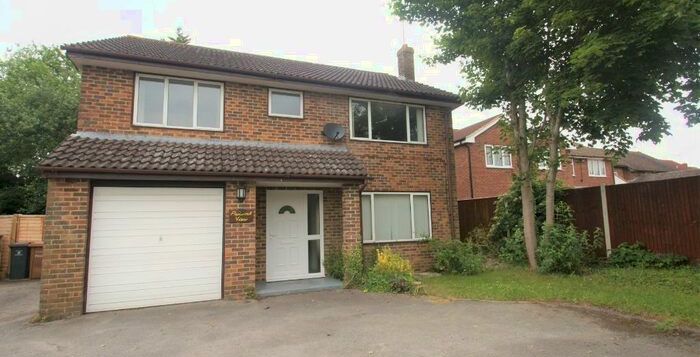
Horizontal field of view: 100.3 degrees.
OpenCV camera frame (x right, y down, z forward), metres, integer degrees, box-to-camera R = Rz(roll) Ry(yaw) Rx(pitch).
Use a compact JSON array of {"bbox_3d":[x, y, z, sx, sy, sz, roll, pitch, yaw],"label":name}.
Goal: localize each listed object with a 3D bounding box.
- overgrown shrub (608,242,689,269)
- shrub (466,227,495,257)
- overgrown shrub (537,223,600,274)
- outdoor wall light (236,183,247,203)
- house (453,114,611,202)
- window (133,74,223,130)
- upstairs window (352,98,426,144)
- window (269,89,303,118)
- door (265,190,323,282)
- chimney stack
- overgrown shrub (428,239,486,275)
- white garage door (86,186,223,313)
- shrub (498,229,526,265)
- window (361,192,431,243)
[{"bbox_3d":[6.736,1.737,6.721,0.750,0.480,1.350,1,-5,-19],"label":"overgrown shrub"},{"bbox_3d":[4.244,2.049,9.500,0.800,0.970,0.750,1,-6,-20],"label":"shrub"},{"bbox_3d":[5.311,1.701,7.100,1.350,1.230,1.150,1,-6,-20],"label":"overgrown shrub"},{"bbox_3d":[-2.073,0.268,5.590,0.160,0.340,0.200,1,-5,-19],"label":"outdoor wall light"},{"bbox_3d":[10.742,0.235,19.899,13.773,6.200,8.200,1,-6,-20],"label":"house"},{"bbox_3d":[-3.683,-1.627,6.381,1.713,1.139,0.100,1,-6,-20],"label":"window"},{"bbox_3d":[1.118,-1.558,8.149,2.358,1.121,0.100,1,-6,-20],"label":"upstairs window"},{"bbox_3d":[-1.572,-1.852,7.256,0.838,0.690,0.100,1,-5,-19],"label":"window"},{"bbox_3d":[-1.285,1.340,6.973,1.371,2.076,0.100,1,-6,-20],"label":"door"},{"bbox_3d":[2.136,-4.394,11.237,0.500,1.500,0.500,1,-6,-20],"label":"chimney stack"},{"bbox_3d":[2.808,1.938,7.602,1.200,0.820,1.000,1,-5,-19],"label":"overgrown shrub"},{"bbox_3d":[-3.386,1.208,5.220,2.047,2.080,0.080,1,-5,-19],"label":"white garage door"},{"bbox_3d":[4.490,1.791,8.024,0.720,0.900,0.700,1,-5,-19],"label":"shrub"},{"bbox_3d":[1.205,1.049,7.927,2.330,1.309,0.100,1,-5,-19],"label":"window"}]

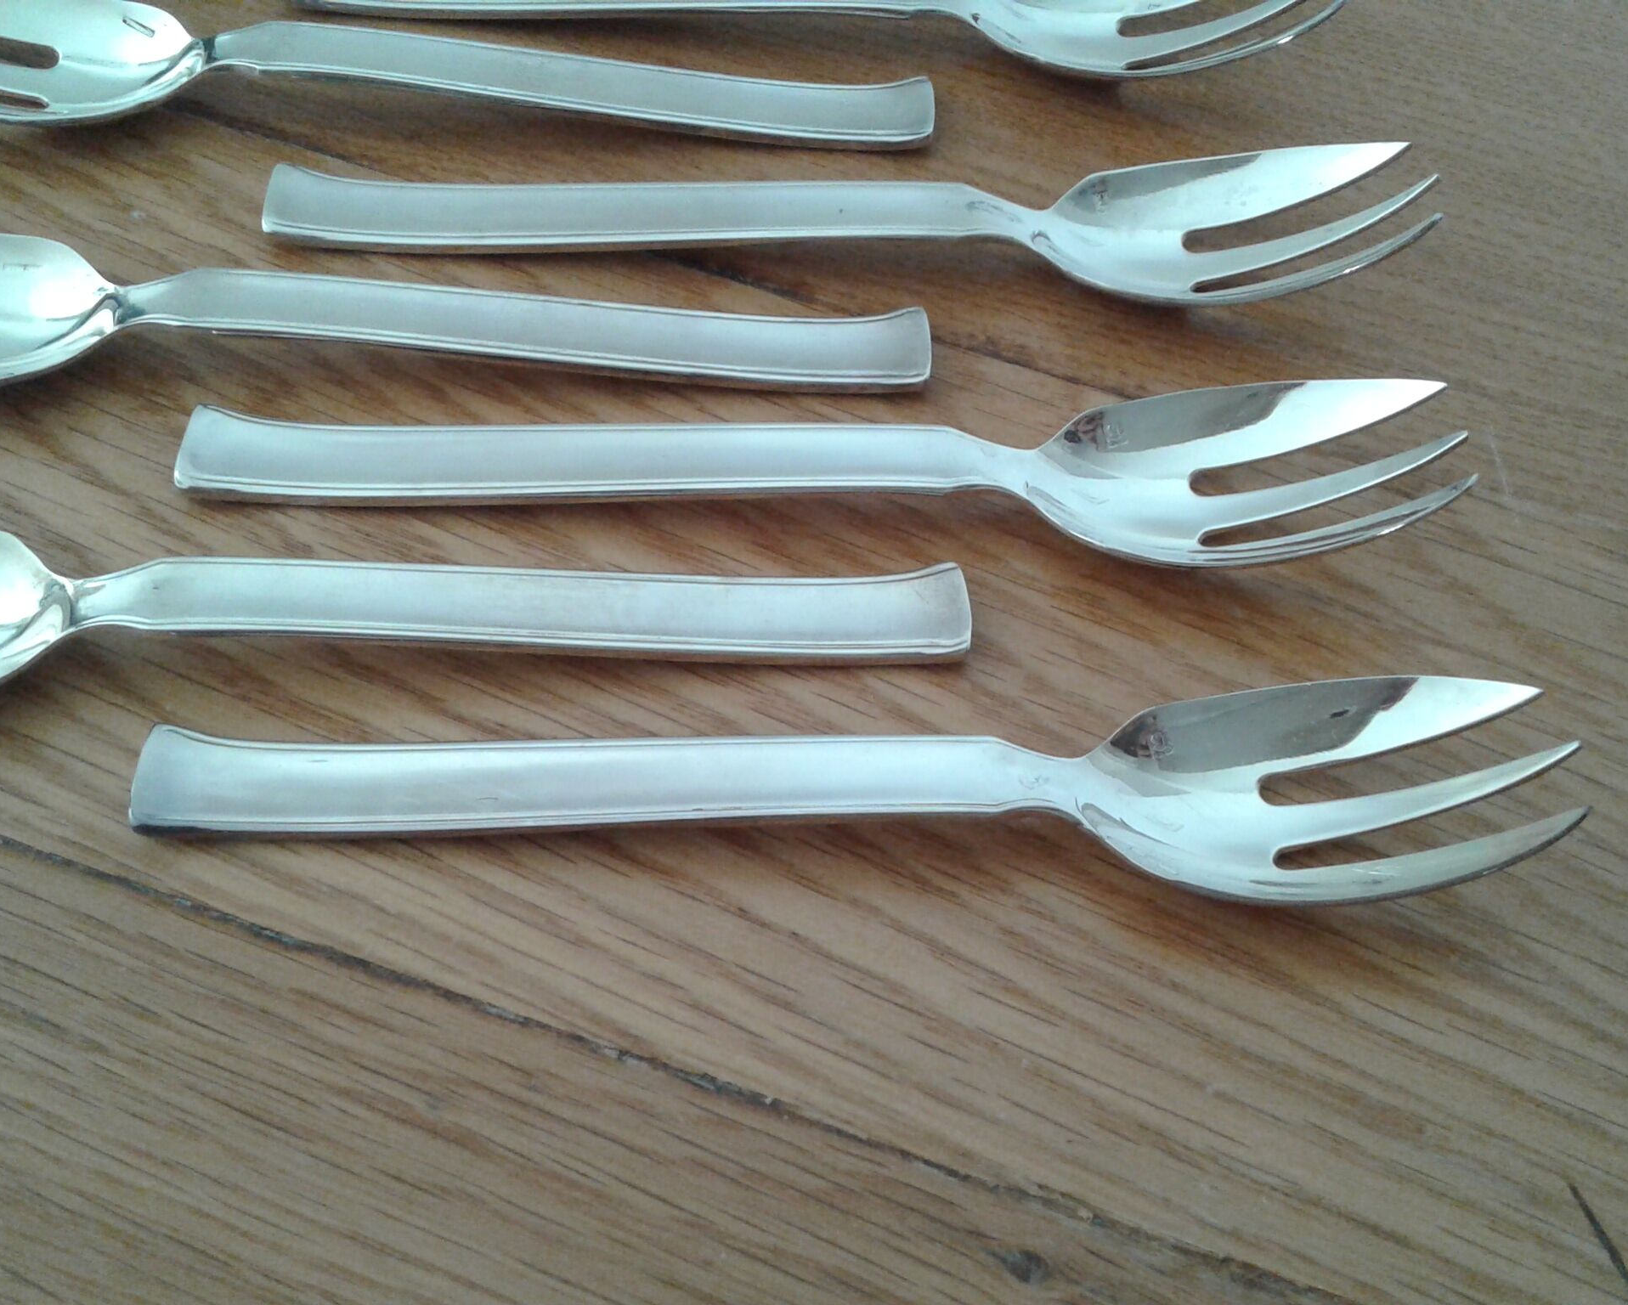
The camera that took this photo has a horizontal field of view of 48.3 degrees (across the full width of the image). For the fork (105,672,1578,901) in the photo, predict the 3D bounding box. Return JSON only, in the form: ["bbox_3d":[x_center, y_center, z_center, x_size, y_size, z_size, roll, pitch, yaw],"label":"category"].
[{"bbox_3d":[0.003,0.013,0.199,0.157,0.020,0.026,2,58,-2],"label":"fork"}]

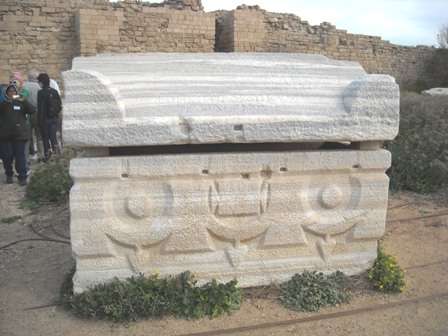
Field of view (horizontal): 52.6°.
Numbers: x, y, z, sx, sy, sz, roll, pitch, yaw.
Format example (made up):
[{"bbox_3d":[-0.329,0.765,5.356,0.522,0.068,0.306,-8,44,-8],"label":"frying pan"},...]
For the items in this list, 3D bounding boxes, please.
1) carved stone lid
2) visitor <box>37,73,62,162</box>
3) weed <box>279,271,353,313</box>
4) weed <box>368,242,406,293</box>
[{"bbox_3d":[0.041,-0.599,3.720,2.505,0.661,1.000,-2,11,-11],"label":"carved stone lid"},{"bbox_3d":[-3.251,-0.928,8.392,0.370,1.660,0.430,6,12,25],"label":"visitor"},{"bbox_3d":[0.629,0.856,3.289,0.500,0.190,0.380,-2,11,-11],"label":"weed"},{"bbox_3d":[1.254,0.762,3.530,0.250,0.290,0.250,-2,11,-11],"label":"weed"}]

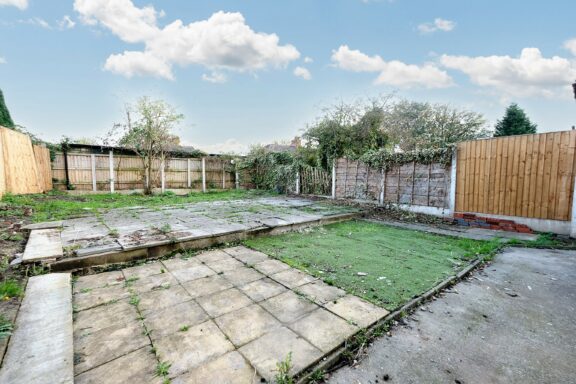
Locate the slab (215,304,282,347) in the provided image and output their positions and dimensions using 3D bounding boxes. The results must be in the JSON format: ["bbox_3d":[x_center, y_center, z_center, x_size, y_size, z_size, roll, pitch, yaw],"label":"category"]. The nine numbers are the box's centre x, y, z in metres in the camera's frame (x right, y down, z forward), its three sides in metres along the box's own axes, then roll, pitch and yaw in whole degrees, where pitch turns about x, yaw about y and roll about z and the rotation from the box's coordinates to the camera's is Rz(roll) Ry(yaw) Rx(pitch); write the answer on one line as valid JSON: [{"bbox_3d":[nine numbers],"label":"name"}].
[{"bbox_3d":[-0.339,1.132,2.047,0.443,0.042,0.443,-2,5,-40],"label":"slab"}]

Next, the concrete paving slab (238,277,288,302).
[{"bbox_3d":[-0.291,1.093,2.681,0.448,0.045,0.448,-2,4,-40],"label":"concrete paving slab"}]

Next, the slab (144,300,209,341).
[{"bbox_3d":[-0.983,1.117,2.104,0.443,0.042,0.443,-2,5,-40],"label":"slab"}]

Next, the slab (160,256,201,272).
[{"bbox_3d":[-1.432,0.982,3.253,0.412,0.045,0.433,-2,4,-39],"label":"slab"}]

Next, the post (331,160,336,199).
[{"bbox_3d":[1.777,-0.472,9.250,0.110,1.529,0.110,-2,4,-40],"label":"post"}]

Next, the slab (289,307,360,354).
[{"bbox_3d":[0.281,1.139,1.995,0.448,0.045,0.448,-2,4,-40],"label":"slab"}]

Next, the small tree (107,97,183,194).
[{"bbox_3d":[-6.018,-1.946,10.100,2.900,4.096,2.800,1,3,0],"label":"small tree"}]

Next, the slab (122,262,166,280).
[{"bbox_3d":[-1.867,1.047,3.147,0.448,0.045,0.448,-2,4,-40],"label":"slab"}]

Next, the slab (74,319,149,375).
[{"bbox_3d":[-1.233,1.070,1.683,0.399,0.045,0.441,-2,4,-39],"label":"slab"}]

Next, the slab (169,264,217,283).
[{"bbox_3d":[-1.146,1.002,2.906,0.412,0.045,0.450,-2,4,-39],"label":"slab"}]

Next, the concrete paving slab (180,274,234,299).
[{"bbox_3d":[-0.911,1.081,2.721,0.443,0.042,0.443,-2,5,-40],"label":"concrete paving slab"}]

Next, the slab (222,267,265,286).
[{"bbox_3d":[-0.575,1.071,3.028,0.448,0.045,0.448,-2,4,-40],"label":"slab"}]

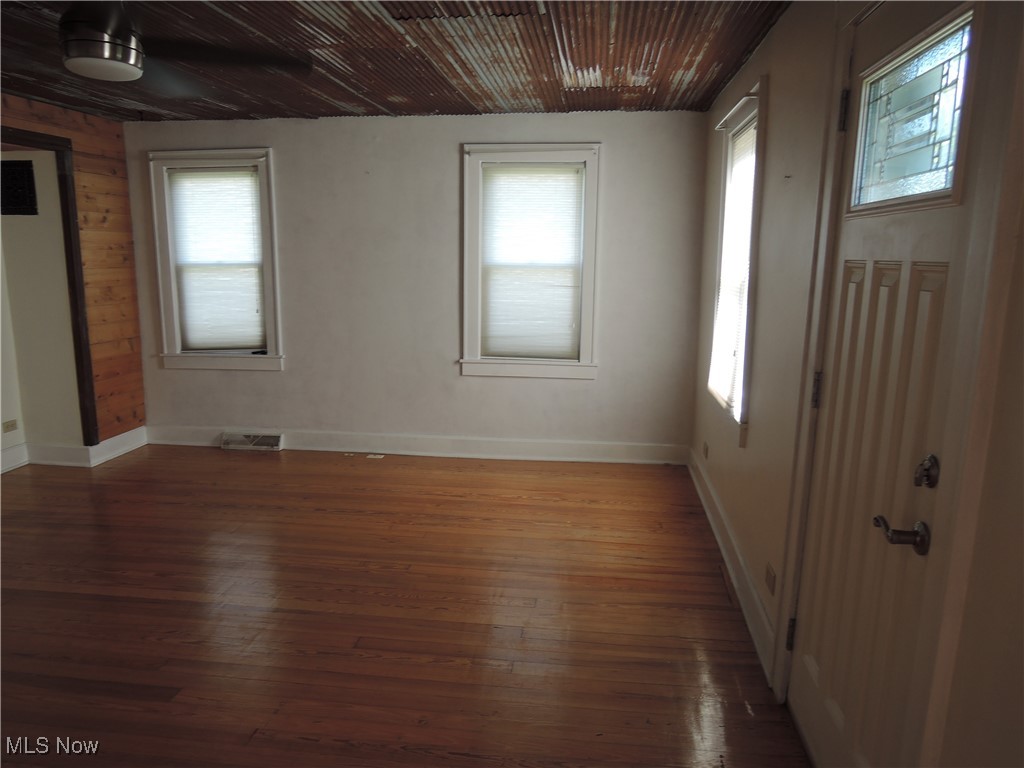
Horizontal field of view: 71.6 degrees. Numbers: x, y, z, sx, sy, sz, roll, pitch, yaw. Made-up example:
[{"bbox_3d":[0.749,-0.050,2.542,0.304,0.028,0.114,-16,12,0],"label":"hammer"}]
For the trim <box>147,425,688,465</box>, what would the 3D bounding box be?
[{"bbox_3d":[-0.747,0.430,5.045,3.918,0.140,0.030,2,11,6],"label":"trim"}]

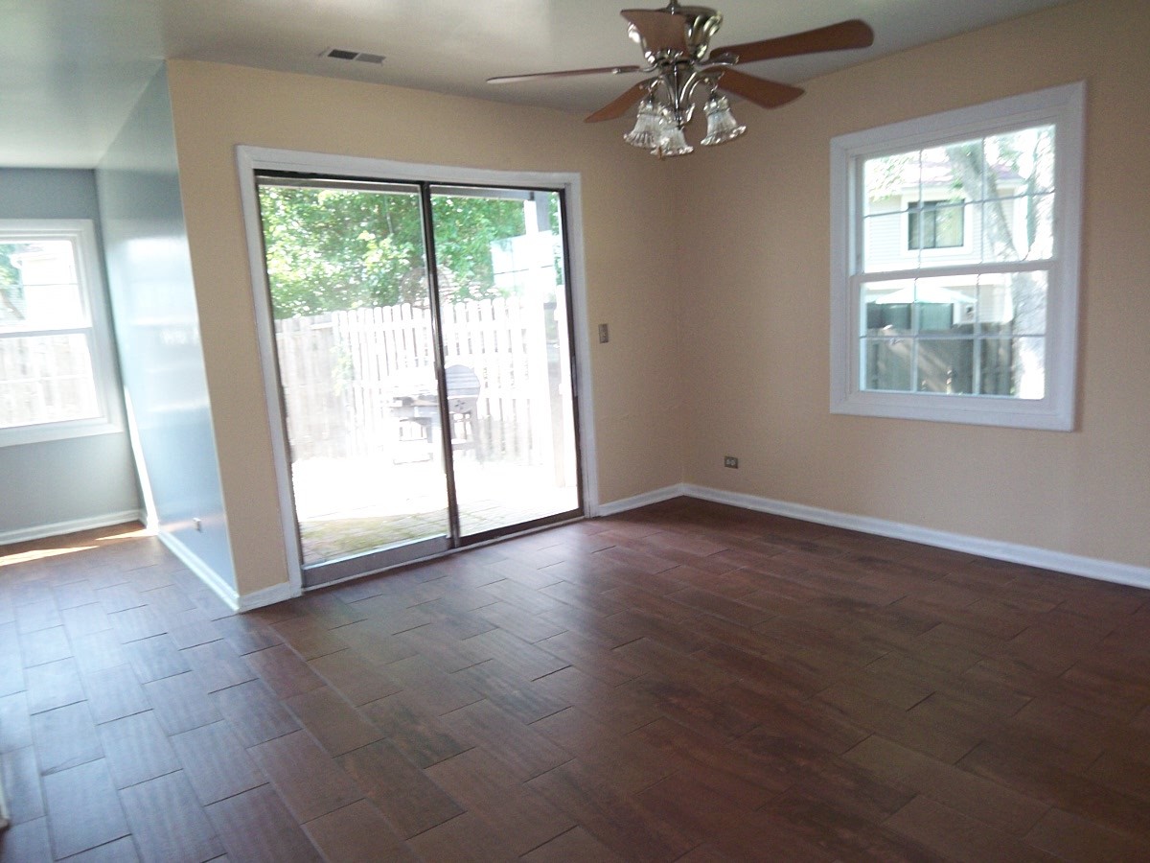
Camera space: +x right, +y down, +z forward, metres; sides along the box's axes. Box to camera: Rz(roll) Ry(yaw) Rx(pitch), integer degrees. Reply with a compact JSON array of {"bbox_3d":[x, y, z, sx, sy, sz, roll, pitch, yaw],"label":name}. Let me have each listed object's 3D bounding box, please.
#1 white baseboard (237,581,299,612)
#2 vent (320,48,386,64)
[{"bbox_3d":[-1.464,0.783,3.617,0.250,0.082,0.018,-10,11,-37],"label":"white baseboard"},{"bbox_3d":[-0.965,-1.629,3.323,0.275,0.020,0.120,-10,11,-37],"label":"vent"}]

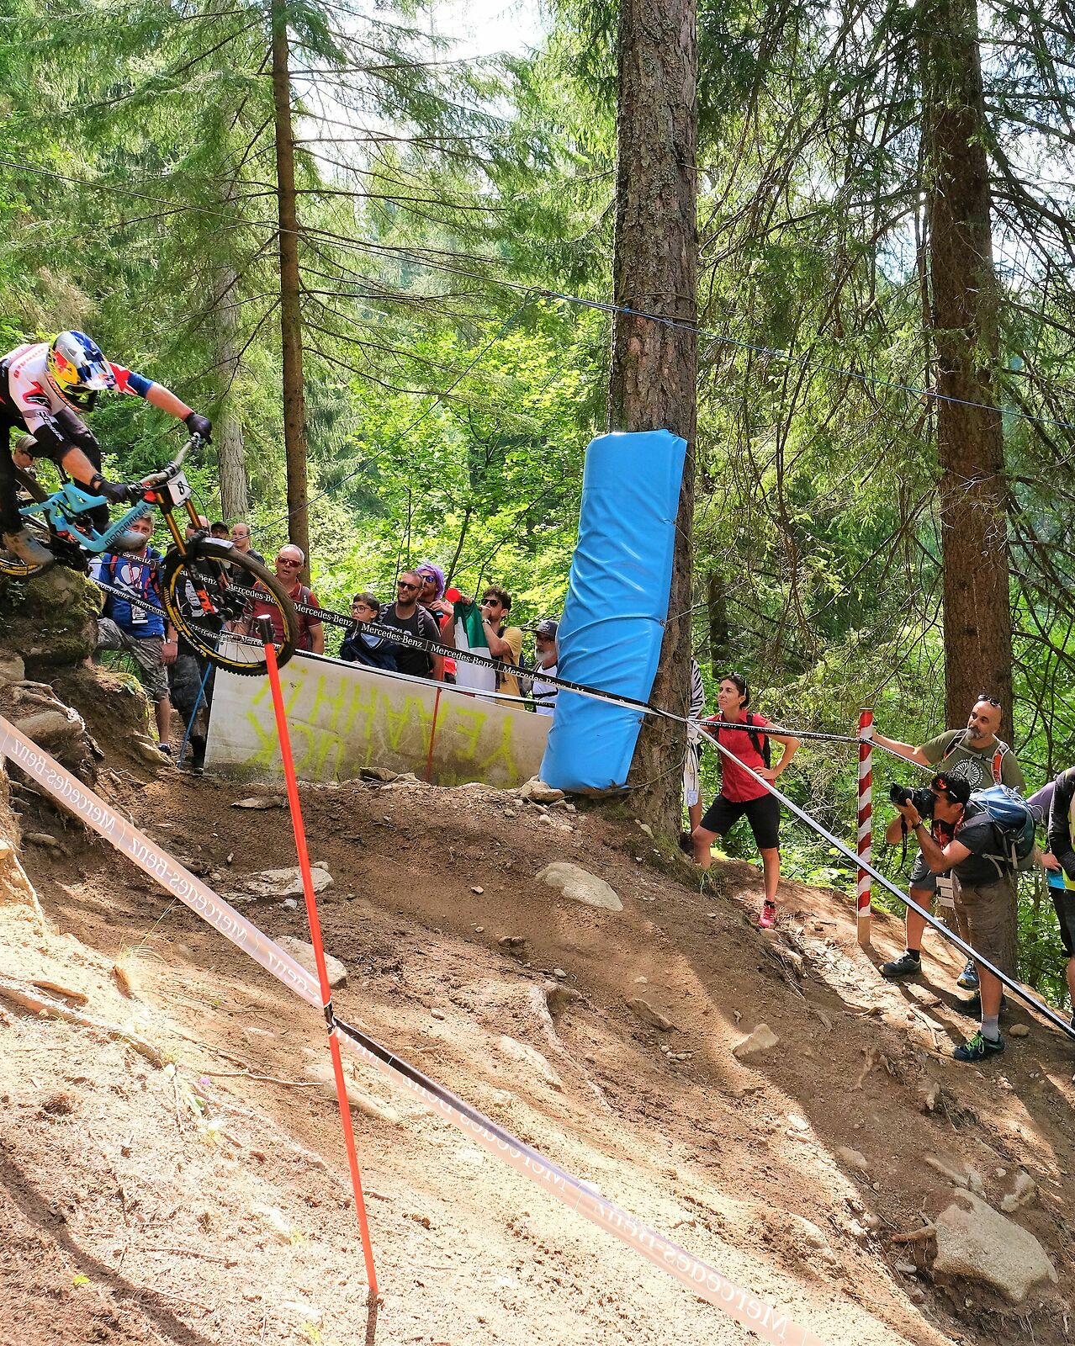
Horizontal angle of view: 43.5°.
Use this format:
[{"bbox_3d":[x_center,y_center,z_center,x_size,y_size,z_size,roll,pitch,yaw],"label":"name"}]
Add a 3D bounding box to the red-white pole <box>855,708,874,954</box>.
[{"bbox_3d":[1.909,0.920,7.850,0.085,1.430,0.085,1,-1,0],"label":"red-white pole"}]

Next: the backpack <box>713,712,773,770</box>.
[{"bbox_3d":[1.374,0.443,8.780,0.320,0.420,0.250,-1,-2,30],"label":"backpack"}]

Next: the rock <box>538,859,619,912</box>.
[{"bbox_3d":[0.184,0.965,6.100,0.360,0.150,0.230,10,7,-17],"label":"rock"}]

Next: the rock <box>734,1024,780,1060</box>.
[{"bbox_3d":[0.876,1.481,5.400,0.170,0.110,0.130,10,7,-17],"label":"rock"}]

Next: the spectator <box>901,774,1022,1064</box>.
[{"bbox_3d":[2.130,1.211,6.800,0.600,1.430,0.490,-2,1,-12],"label":"spectator"}]

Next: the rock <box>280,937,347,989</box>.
[{"bbox_3d":[-0.770,0.989,4.600,0.220,0.120,0.170,10,7,-17],"label":"rock"}]

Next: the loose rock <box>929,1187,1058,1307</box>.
[{"bbox_3d":[1.656,2.085,4.900,0.410,0.270,0.330,10,7,-17],"label":"loose rock"}]

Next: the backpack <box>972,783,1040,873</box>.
[{"bbox_3d":[2.462,0.810,7.050,0.250,0.460,0.300,-27,2,-6],"label":"backpack"}]

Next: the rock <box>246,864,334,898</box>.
[{"bbox_3d":[-1.185,0.983,6.400,0.420,0.110,0.320,-1,-1,0],"label":"rock"}]

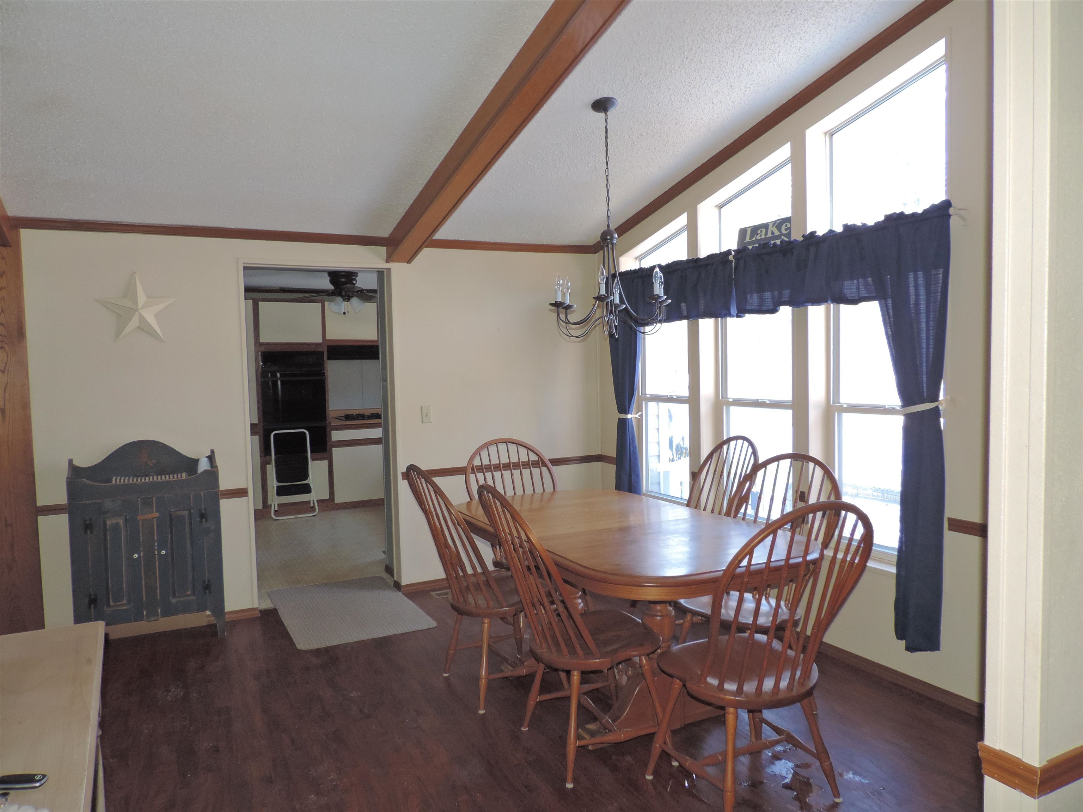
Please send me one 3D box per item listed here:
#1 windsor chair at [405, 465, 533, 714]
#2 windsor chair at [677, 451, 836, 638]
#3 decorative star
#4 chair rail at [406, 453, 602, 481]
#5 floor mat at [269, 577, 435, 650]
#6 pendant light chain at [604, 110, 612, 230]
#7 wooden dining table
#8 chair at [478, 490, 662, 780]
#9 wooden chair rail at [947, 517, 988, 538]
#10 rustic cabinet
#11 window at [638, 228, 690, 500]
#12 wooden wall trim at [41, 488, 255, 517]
[{"bbox_3d":[-0.252,0.754,3.379,0.650,1.043,0.540,-3,4,-27],"label":"windsor chair"},{"bbox_3d":[0.901,0.741,3.148,0.575,1.040,0.490,-3,4,-31],"label":"windsor chair"},{"bbox_3d":[-2.210,-0.541,4.108,0.385,0.375,0.045,-3,4,-27],"label":"decorative star"},{"bbox_3d":[-0.228,0.420,5.177,1.505,0.056,0.022,-3,3,-27],"label":"chair rail"},{"bbox_3d":[-1.193,1.228,4.588,0.755,0.010,1.140,-3,3,-27],"label":"floor mat"},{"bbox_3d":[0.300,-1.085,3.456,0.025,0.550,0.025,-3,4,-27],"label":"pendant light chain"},{"bbox_3d":[0.327,0.884,3.305,0.999,0.761,1.727,-3,4,-27],"label":"wooden dining table"},{"bbox_3d":[0.119,0.776,2.812,0.650,1.043,0.540,-3,3,-22],"label":"chair"},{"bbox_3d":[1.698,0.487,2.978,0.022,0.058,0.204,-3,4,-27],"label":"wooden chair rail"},{"bbox_3d":[-2.127,0.738,4.077,0.705,1.089,0.275,-3,3,-27],"label":"rustic cabinet"},{"bbox_3d":[0.806,-0.274,4.966,0.100,1.798,0.690,-3,3,-27],"label":"window"},{"bbox_3d":[-2.193,0.534,4.190,1.035,0.057,0.022,-3,3,-27],"label":"wooden wall trim"}]

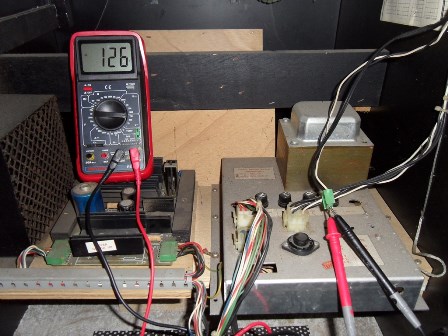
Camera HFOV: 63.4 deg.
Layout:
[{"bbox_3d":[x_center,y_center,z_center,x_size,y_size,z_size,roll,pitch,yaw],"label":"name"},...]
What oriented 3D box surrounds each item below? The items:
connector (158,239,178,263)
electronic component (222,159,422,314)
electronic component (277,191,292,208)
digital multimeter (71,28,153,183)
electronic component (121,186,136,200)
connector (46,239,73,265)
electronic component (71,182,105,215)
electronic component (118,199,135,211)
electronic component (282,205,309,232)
[{"bbox_3d":[-0.061,0.091,0.399,0.018,0.011,0.024,-1,29,-1],"label":"connector"},{"bbox_3d":[0.087,0.062,0.435,0.188,0.044,0.232,-1,29,-1],"label":"electronic component"},{"bbox_3d":[0.071,0.036,0.422,0.015,0.013,0.015,-1,29,-1],"label":"electronic component"},{"bbox_3d":[-0.145,-0.079,0.480,0.095,0.193,0.041,-4,-5,-5],"label":"digital multimeter"},{"bbox_3d":[-0.123,0.039,0.472,0.016,0.025,0.016,-1,29,-1],"label":"electronic component"},{"bbox_3d":[-0.180,0.094,0.396,0.018,0.011,0.028,-1,29,-1],"label":"connector"},{"bbox_3d":[-0.165,0.048,0.446,0.035,0.046,0.035,-1,29,-1],"label":"electronic component"},{"bbox_3d":[-0.119,0.053,0.447,0.017,0.025,0.017,-1,29,-1],"label":"electronic component"},{"bbox_3d":[0.076,0.053,0.385,0.025,0.021,0.017,-1,29,-1],"label":"electronic component"}]

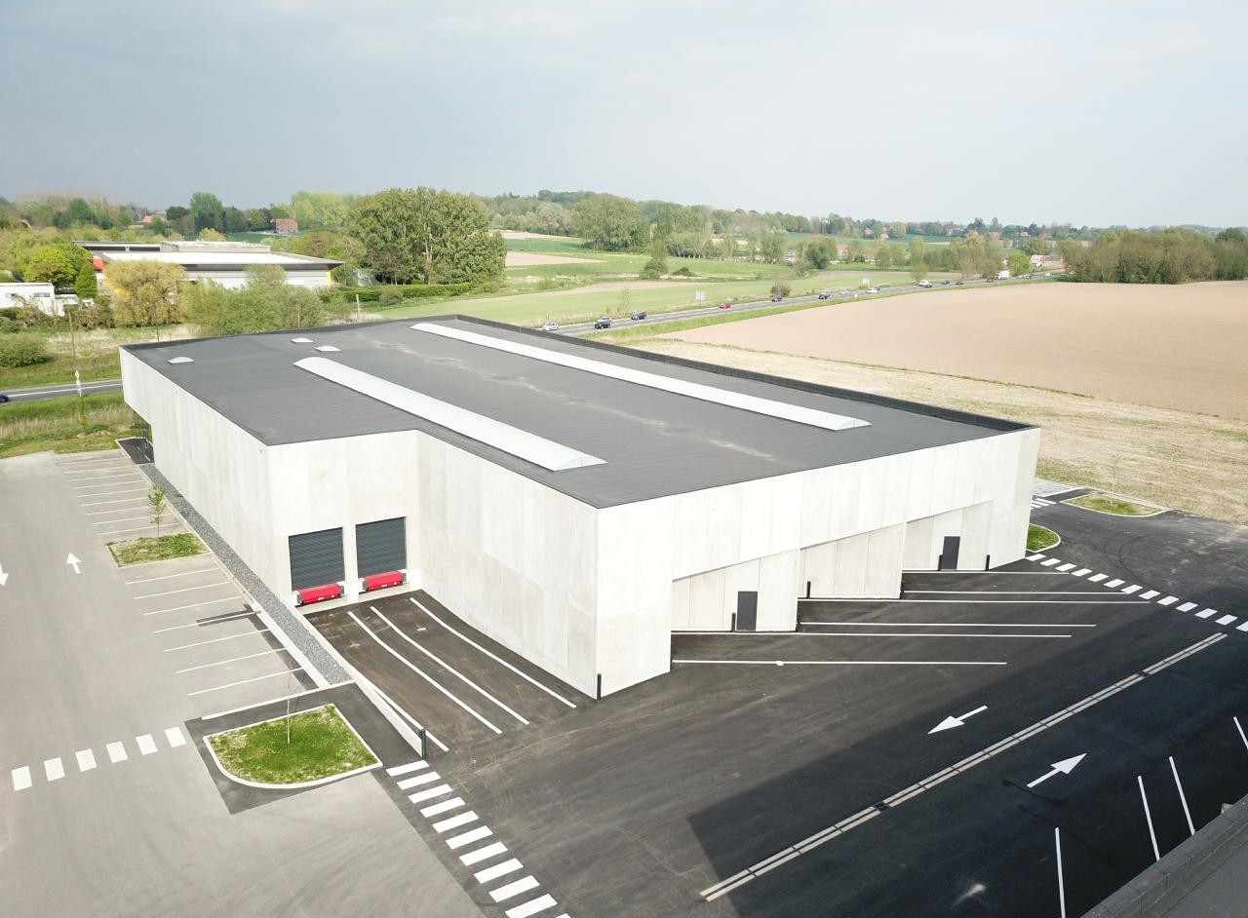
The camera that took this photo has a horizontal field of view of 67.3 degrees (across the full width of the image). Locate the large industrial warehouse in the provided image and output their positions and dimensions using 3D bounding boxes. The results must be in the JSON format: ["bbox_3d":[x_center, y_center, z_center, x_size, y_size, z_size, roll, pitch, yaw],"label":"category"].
[{"bbox_3d":[-14.448,-3.306,77.151,40.000,8.700,79.540,-9,17,-34],"label":"large industrial warehouse"}]

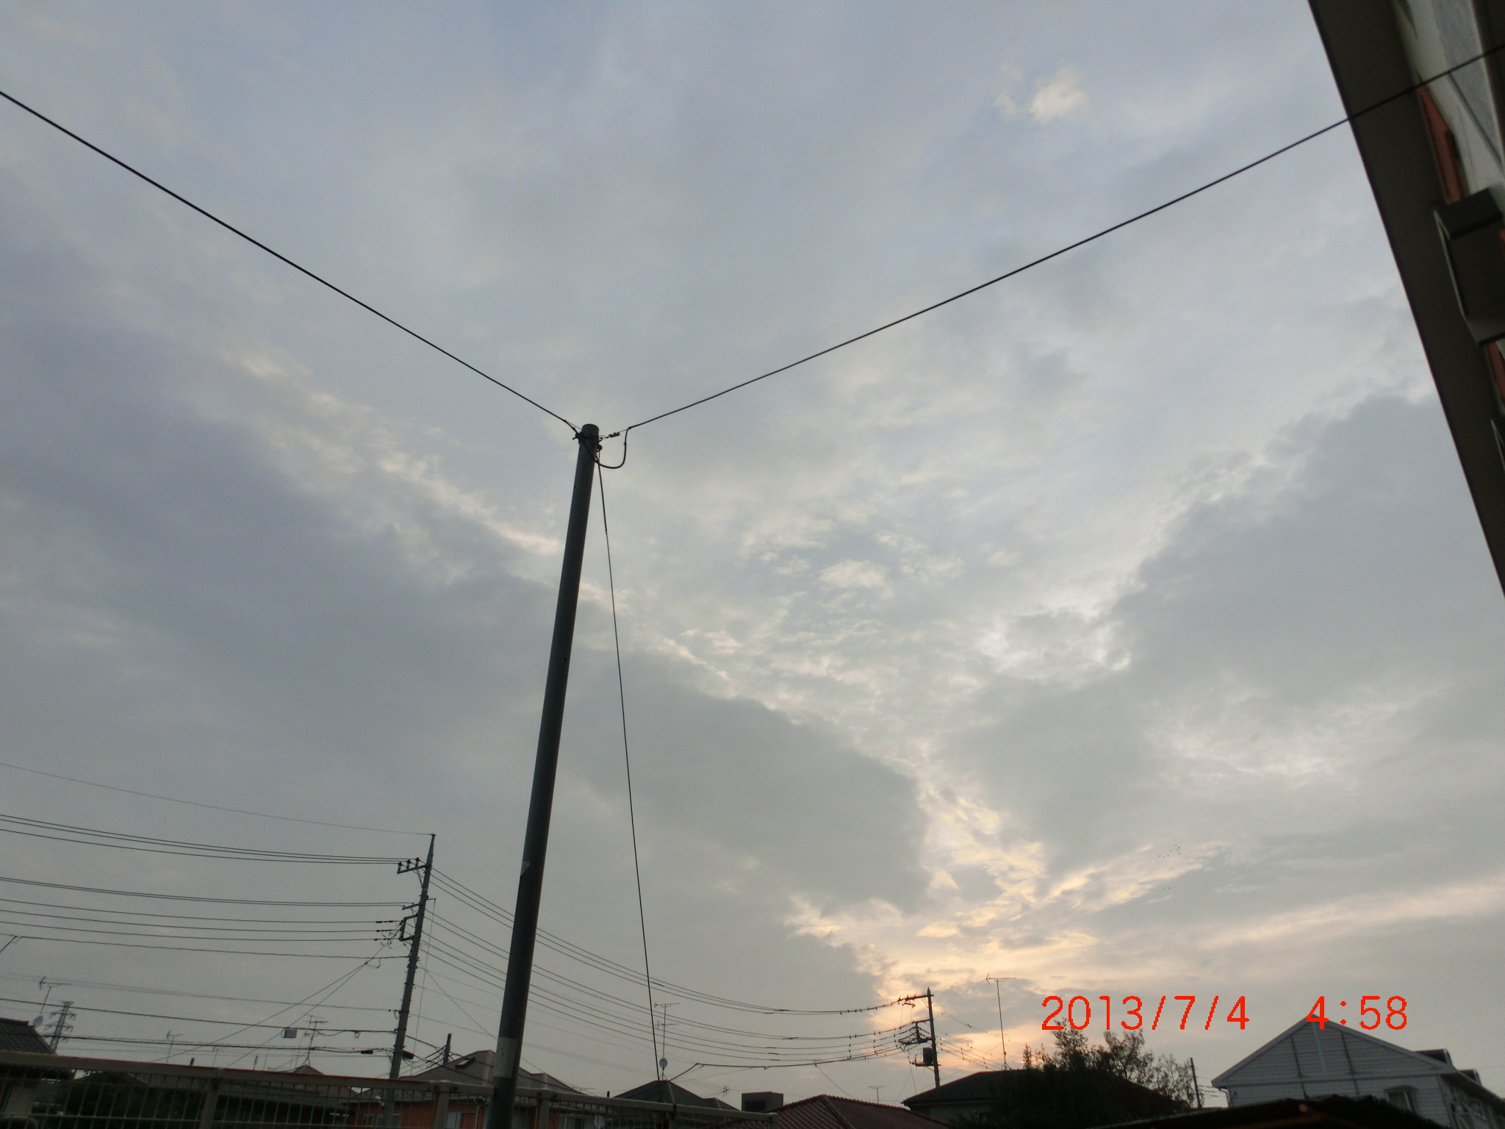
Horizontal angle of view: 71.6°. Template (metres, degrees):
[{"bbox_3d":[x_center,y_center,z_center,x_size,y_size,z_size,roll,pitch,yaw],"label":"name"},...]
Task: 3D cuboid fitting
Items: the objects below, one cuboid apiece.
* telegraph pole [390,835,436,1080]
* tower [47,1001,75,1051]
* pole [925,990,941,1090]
[{"bbox_3d":[-11.047,15.146,32.355,0.360,13.820,0.360,10,-35,-15],"label":"telegraph pole"},{"bbox_3d":[-173.722,127.011,255.390,6.300,37.100,5.500,17,-34,-27],"label":"tower"},{"bbox_3d":[9.825,29.346,54.006,0.360,14.020,0.360,-5,-34,7],"label":"pole"}]

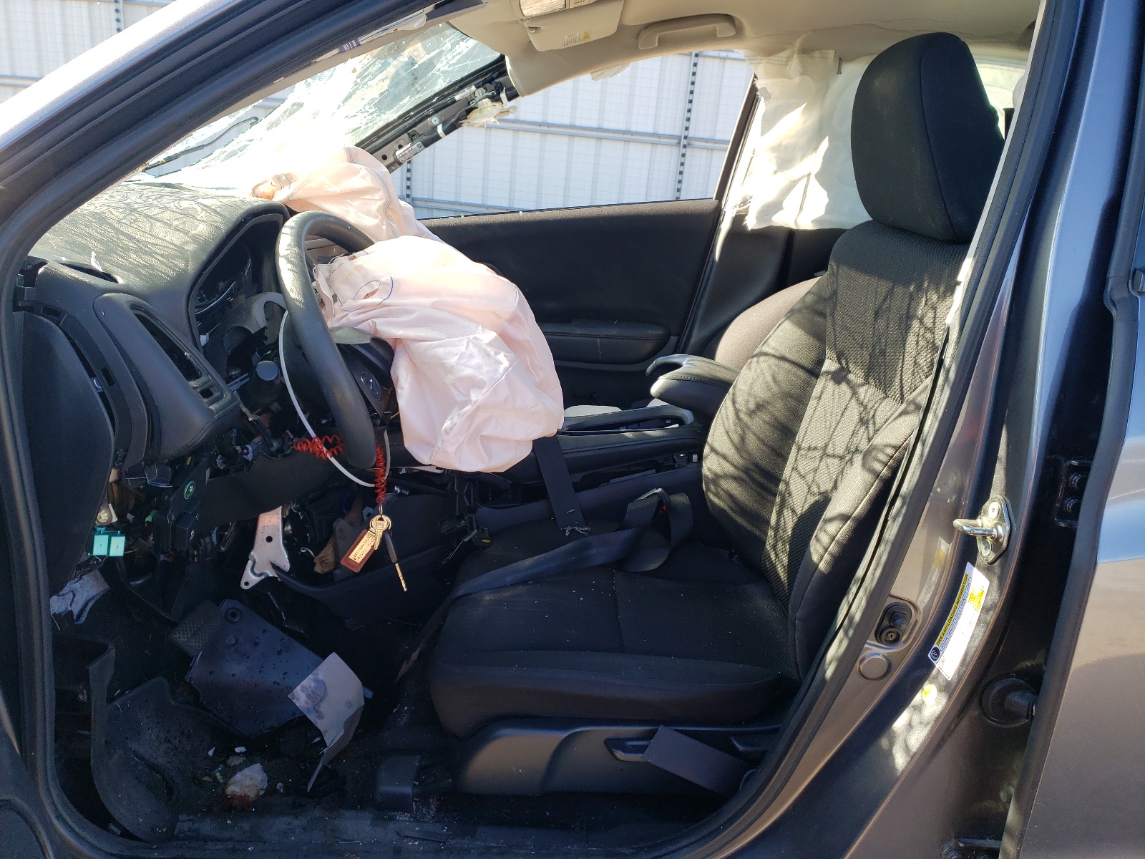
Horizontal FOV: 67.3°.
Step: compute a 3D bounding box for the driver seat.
[{"bbox_3d":[0.193,-0.053,1.137,0.690,0.885,0.530,5,19,-2],"label":"driver seat"}]

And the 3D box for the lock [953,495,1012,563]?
[{"bbox_3d":[0.389,0.093,0.814,0.039,0.066,0.043,5,19,-2],"label":"lock"}]

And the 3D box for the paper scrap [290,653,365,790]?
[{"bbox_3d":[-0.337,0.398,1.182,0.090,0.120,0.085,5,19,-2],"label":"paper scrap"}]

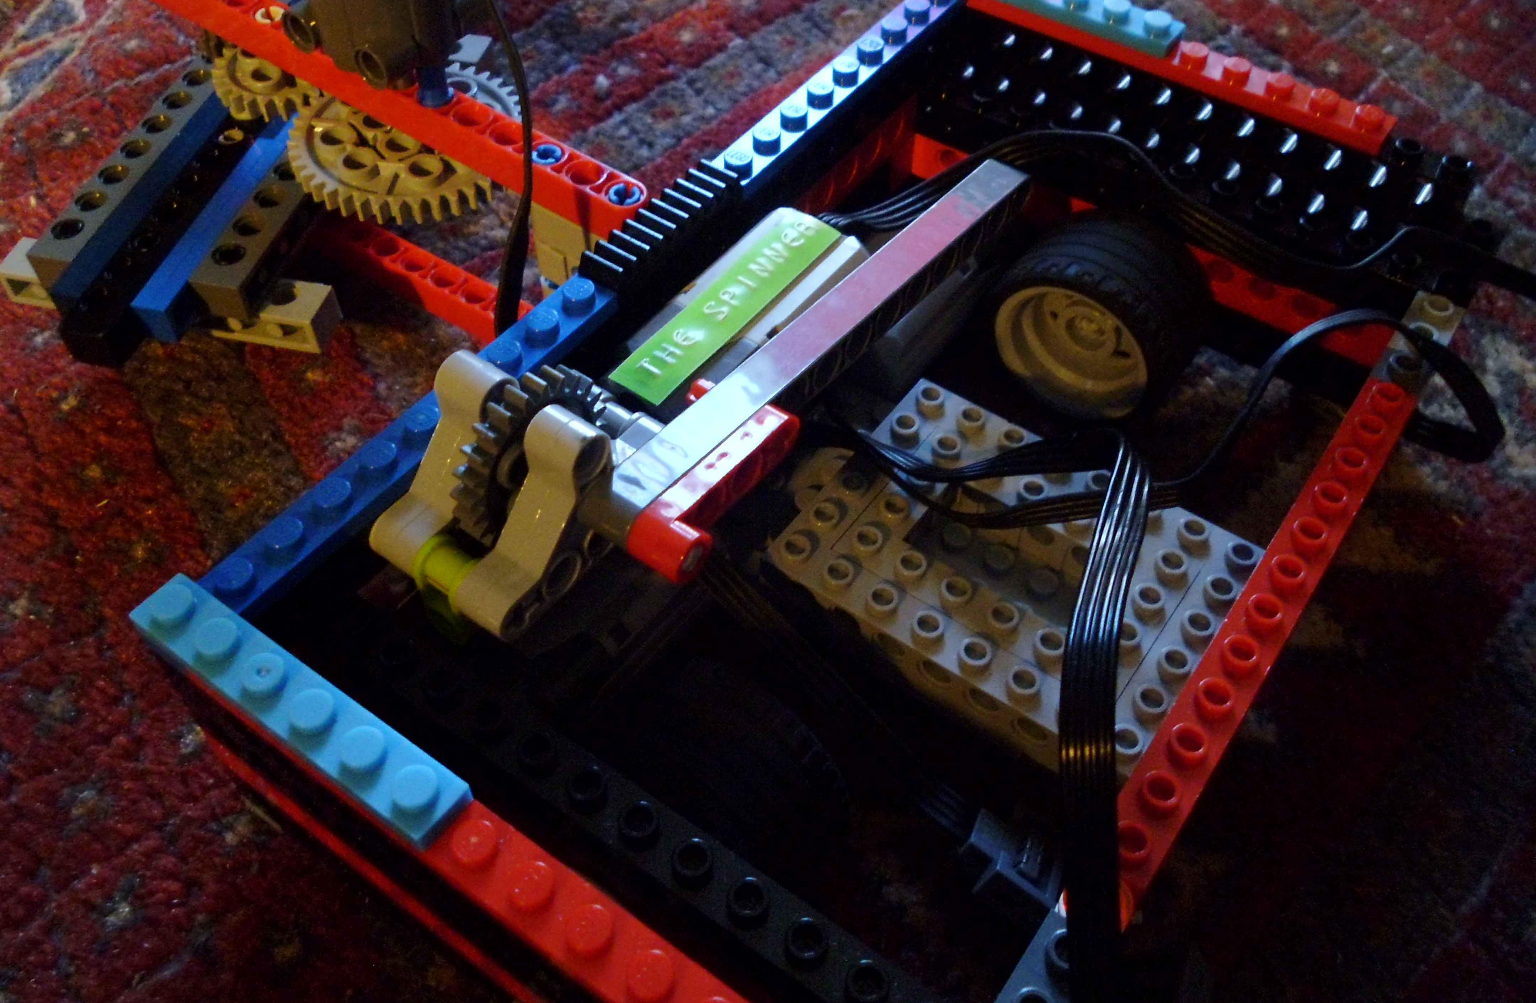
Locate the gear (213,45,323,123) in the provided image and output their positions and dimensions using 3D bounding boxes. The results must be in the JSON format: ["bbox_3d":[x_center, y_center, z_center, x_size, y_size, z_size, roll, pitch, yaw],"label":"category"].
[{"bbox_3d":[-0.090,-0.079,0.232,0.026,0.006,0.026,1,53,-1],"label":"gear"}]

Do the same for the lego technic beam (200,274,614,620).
[{"bbox_3d":[-0.048,-0.009,0.169,0.008,0.005,0.077,29,57,21],"label":"lego technic beam"}]

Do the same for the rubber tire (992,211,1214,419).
[{"bbox_3d":[0.062,-0.034,0.234,0.037,0.037,0.022,30,60,22],"label":"rubber tire"}]

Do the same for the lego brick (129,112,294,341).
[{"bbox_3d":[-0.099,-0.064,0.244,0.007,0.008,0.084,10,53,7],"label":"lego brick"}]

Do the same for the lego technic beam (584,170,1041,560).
[{"bbox_3d":[0.011,-0.026,0.185,0.008,0.008,0.104,31,52,22],"label":"lego technic beam"}]

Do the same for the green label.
[{"bbox_3d":[-0.005,-0.029,0.182,0.009,0.001,0.044,29,57,21],"label":"green label"}]

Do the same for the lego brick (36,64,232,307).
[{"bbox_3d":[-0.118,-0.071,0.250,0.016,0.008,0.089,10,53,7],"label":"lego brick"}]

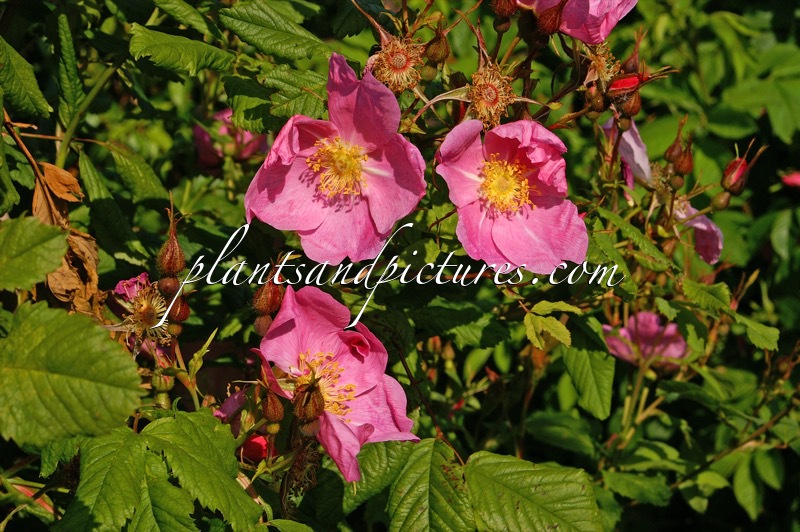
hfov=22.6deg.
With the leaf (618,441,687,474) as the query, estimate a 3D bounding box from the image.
[{"bbox_3d":[0.113,0.085,0.890,0.030,0.010,0.016,13,52,3],"label":"leaf"}]

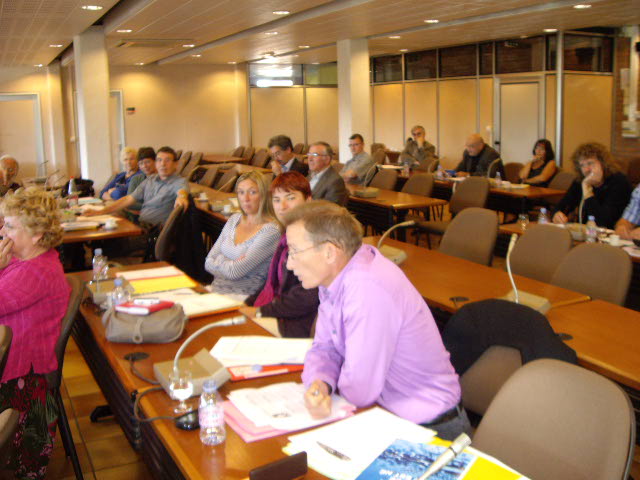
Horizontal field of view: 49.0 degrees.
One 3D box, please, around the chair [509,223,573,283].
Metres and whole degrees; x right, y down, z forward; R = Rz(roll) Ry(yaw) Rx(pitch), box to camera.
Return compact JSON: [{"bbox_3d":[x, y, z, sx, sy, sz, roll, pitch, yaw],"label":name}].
[{"bbox_3d":[1.014,0.398,3.822,0.580,0.910,0.490,-6,11,-26],"label":"chair"}]

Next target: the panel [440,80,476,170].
[{"bbox_3d":[2.550,-1.931,12.989,0.060,2.048,1.133,-6,11,-26],"label":"panel"}]

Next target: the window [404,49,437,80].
[{"bbox_3d":[1.993,-3.471,14.064,0.060,0.580,1.180,-7,12,-26],"label":"window"}]

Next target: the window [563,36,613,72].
[{"bbox_3d":[4.101,-2.853,10.698,1.140,0.590,0.060,-6,11,-26],"label":"window"}]

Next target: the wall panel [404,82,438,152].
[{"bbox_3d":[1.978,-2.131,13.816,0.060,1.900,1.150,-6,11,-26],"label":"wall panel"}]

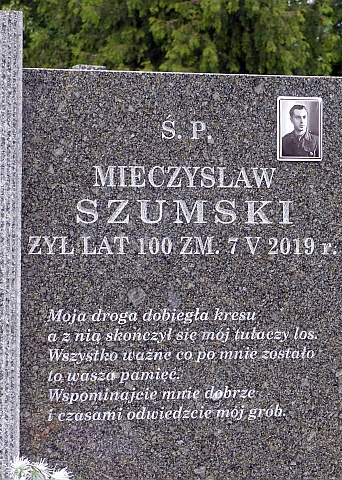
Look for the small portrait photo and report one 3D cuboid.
[{"bbox_3d":[0.243,-0.209,4.560,0.090,0.119,0.009,0,0,-20],"label":"small portrait photo"}]

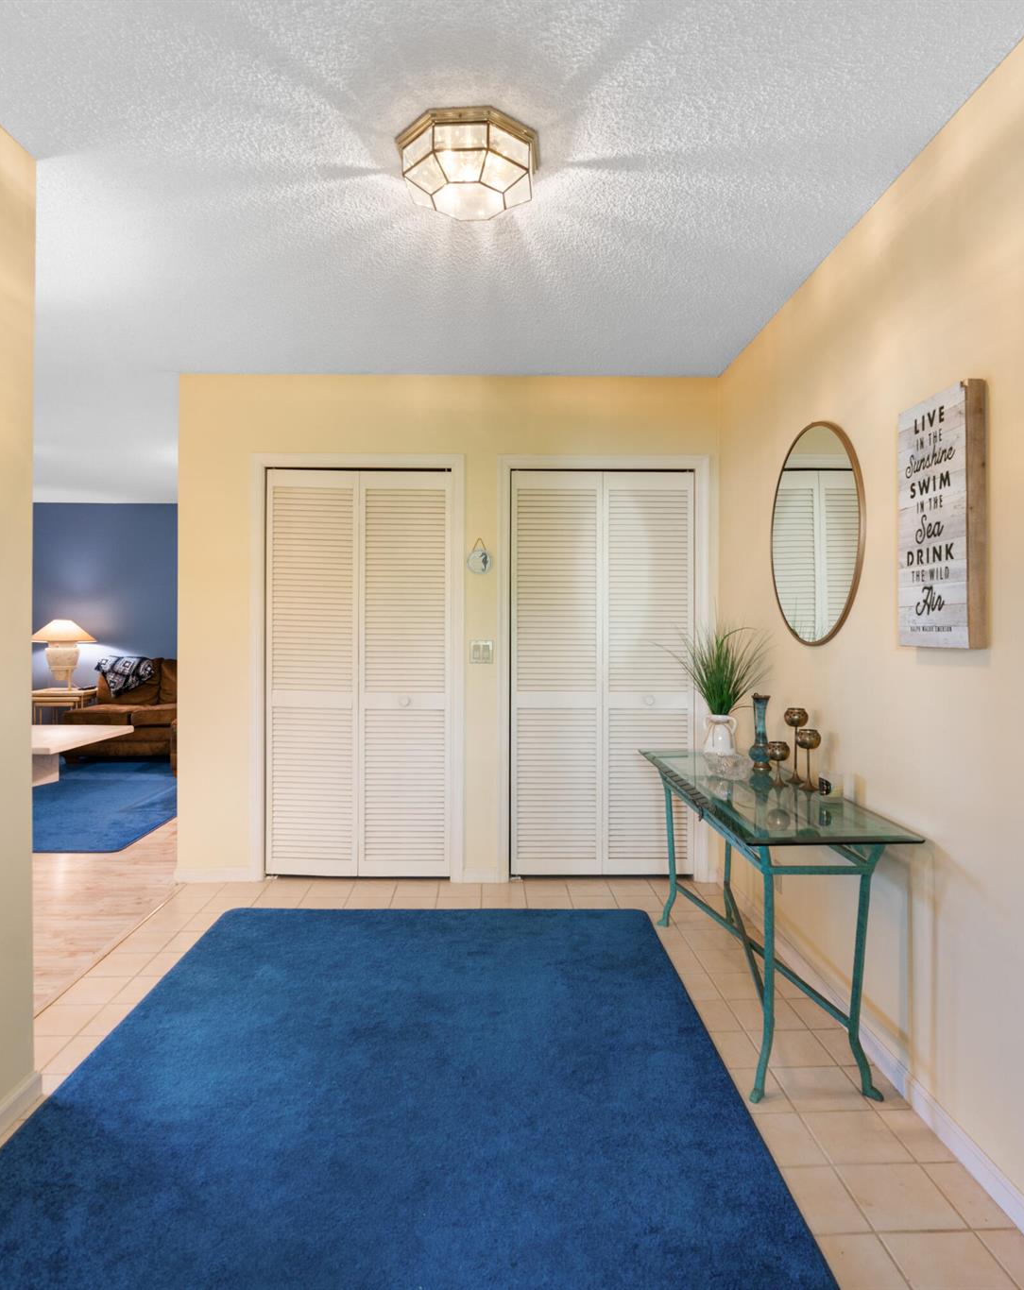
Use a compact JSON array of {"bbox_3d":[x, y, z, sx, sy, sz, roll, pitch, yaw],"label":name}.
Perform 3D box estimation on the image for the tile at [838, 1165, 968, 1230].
[{"bbox_3d":[0.833,1.191,1.620,0.196,0.010,0.189,0,1,-2],"label":"tile"}]

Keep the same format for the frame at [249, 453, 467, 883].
[{"bbox_3d":[-0.735,0.122,3.638,1.026,2.060,0.080,0,1,-1],"label":"frame"}]

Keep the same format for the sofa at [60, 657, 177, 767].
[{"bbox_3d":[-3.119,0.618,7.219,1.900,0.900,0.950,0,2,-1],"label":"sofa"}]

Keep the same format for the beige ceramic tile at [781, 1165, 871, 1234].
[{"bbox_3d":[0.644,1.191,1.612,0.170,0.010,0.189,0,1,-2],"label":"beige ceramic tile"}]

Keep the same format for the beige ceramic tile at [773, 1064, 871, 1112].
[{"bbox_3d":[0.843,1.217,2.061,0.198,0.010,0.198,0,2,-1],"label":"beige ceramic tile"}]

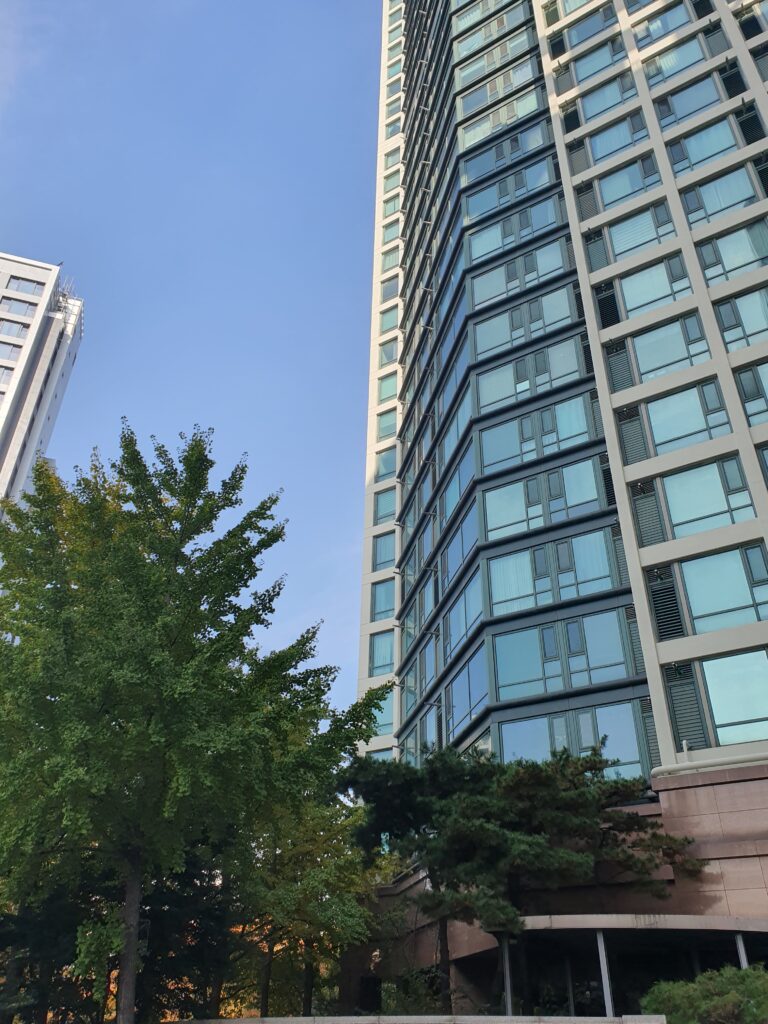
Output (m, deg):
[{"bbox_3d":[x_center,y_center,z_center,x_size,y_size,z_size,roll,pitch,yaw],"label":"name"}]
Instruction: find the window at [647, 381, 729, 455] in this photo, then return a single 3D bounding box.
[{"bbox_3d":[9.645,-3.029,24.611,2.280,2.120,0.200,-18,-37,27],"label":"window"}]

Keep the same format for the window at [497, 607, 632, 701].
[{"bbox_3d":[5.733,4.743,25.348,4.483,2.226,0.200,-18,-37,27],"label":"window"}]

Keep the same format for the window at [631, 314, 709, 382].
[{"bbox_3d":[9.752,-5.601,26.180,2.271,2.144,0.200,-18,-37,27],"label":"window"}]

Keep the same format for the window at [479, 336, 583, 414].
[{"bbox_3d":[5.920,-5.578,31.453,4.560,2.174,0.200,-18,-37,27],"label":"window"}]

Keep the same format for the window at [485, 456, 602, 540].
[{"bbox_3d":[5.728,-0.473,28.220,4.400,2.220,0.200,-18,-37,27],"label":"window"}]

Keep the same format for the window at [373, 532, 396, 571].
[{"bbox_3d":[0.076,2.240,43.268,1.495,2.265,0.200,-18,-37,27],"label":"window"}]

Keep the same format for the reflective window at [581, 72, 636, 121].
[{"bbox_3d":[10.175,-18.528,34.696,2.333,2.165,0.200,-18,-37,27],"label":"reflective window"}]

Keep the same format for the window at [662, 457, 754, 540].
[{"bbox_3d":[9.746,-0.470,23.314,2.333,2.165,0.200,-18,-37,27],"label":"window"}]

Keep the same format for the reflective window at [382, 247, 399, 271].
[{"bbox_3d":[0.486,-18.968,57.527,1.500,2.120,0.200,-18,-37,27],"label":"reflective window"}]

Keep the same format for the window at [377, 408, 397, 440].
[{"bbox_3d":[0.161,-5.573,48.928,1.500,2.120,0.200,-18,-37,27],"label":"window"}]

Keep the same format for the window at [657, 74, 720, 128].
[{"bbox_3d":[12.560,-16.724,31.747,2.287,2.165,0.200,-18,-37,27],"label":"window"}]

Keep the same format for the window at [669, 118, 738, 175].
[{"bbox_3d":[12.499,-14.145,30.121,2.287,2.165,0.200,-18,-37,27],"label":"window"}]

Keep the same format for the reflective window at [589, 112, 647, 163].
[{"bbox_3d":[9.973,-15.835,32.595,2.271,2.144,0.200,-18,-37,27],"label":"reflective window"}]

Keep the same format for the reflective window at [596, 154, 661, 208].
[{"bbox_3d":[10.053,-13.369,31.444,2.333,2.165,0.200,-18,-37,27],"label":"reflective window"}]

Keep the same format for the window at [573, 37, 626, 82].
[{"bbox_3d":[10.145,-21.401,36.364,2.280,2.120,0.200,-18,-37,27],"label":"window"}]

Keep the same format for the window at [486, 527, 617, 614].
[{"bbox_3d":[5.662,2.047,26.606,4.400,2.220,0.200,-18,-37,27],"label":"window"}]

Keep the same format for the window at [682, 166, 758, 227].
[{"bbox_3d":[12.273,-11.606,28.277,2.280,2.120,0.200,-18,-37,27],"label":"window"}]

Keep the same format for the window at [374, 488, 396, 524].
[{"bbox_3d":[0.199,-0.259,45.640,1.525,2.165,0.200,-18,-37,27],"label":"window"}]

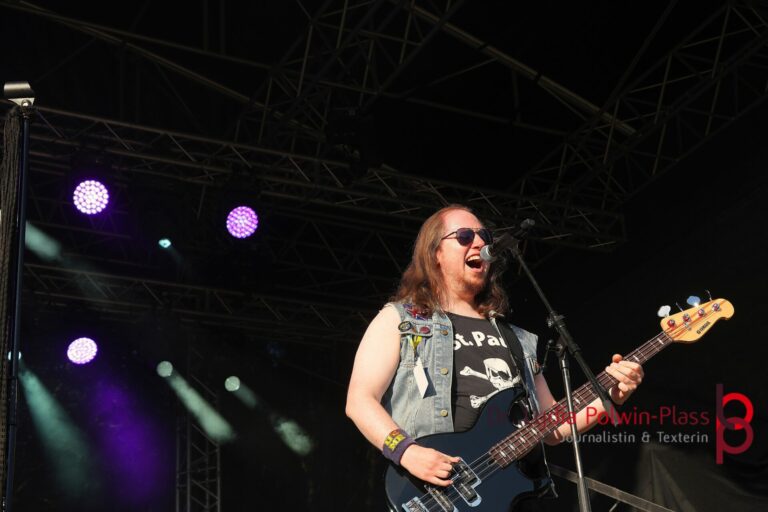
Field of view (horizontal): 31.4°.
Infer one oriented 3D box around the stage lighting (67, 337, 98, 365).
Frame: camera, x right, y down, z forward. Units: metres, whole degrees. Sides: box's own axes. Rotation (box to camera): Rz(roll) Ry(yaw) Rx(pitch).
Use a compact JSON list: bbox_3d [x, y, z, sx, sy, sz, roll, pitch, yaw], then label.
[{"bbox_3d":[-2.614,0.773,11.760,0.290,0.220,0.290,11,-67,-32],"label":"stage lighting"}]

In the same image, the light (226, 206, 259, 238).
[{"bbox_3d":[-1.169,-0.282,11.276,0.290,0.290,0.220,-1,6,-6],"label":"light"}]

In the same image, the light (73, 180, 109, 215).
[{"bbox_3d":[-2.252,-0.461,10.474,0.290,0.290,0.220,2,8,-13],"label":"light"}]

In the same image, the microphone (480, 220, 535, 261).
[{"bbox_3d":[0.354,-0.046,3.900,0.190,0.055,0.055,-34,-33,21],"label":"microphone"}]

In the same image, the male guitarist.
[{"bbox_3d":[0.300,0.638,3.720,0.760,1.790,0.500,7,-28,-22],"label":"male guitarist"}]

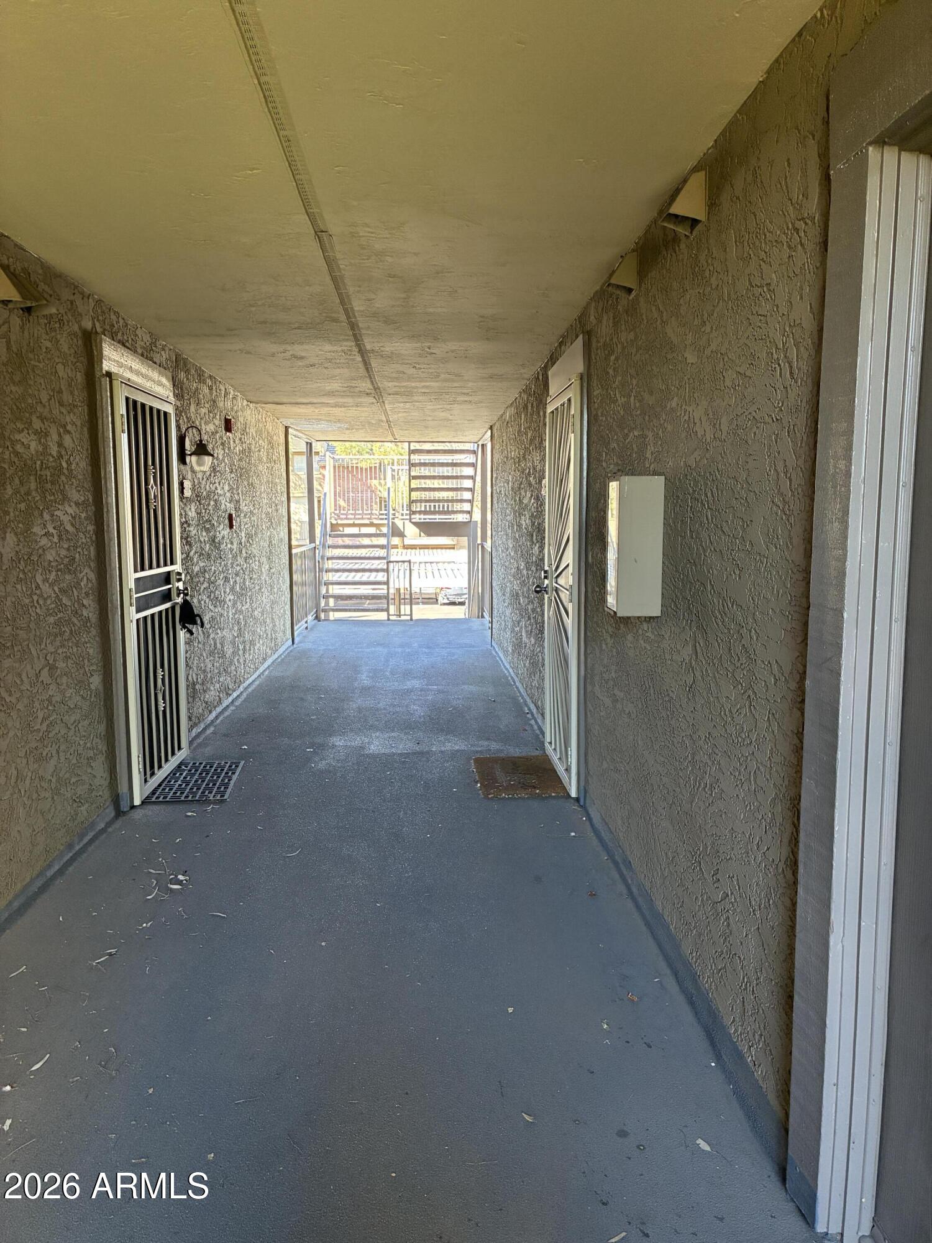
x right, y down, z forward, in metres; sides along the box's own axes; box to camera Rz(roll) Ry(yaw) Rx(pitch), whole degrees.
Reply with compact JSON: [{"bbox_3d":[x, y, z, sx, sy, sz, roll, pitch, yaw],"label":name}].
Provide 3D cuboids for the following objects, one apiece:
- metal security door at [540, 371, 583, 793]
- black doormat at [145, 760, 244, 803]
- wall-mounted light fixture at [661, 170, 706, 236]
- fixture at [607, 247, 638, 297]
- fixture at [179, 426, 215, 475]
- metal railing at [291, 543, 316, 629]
[{"bbox_3d":[0.530,-0.198,5.065,0.059,2.072,0.980,0,6,-3],"label":"metal security door"},{"bbox_3d":[-1.437,0.848,5.019,0.413,0.013,0.798,0,6,-3],"label":"black doormat"},{"bbox_3d":[0.595,-1.150,2.566,0.108,0.148,0.147,0,6,-3],"label":"wall-mounted light fixture"},{"bbox_3d":[0.559,-1.250,3.368,0.105,0.144,0.136,0,6,-3],"label":"fixture"},{"bbox_3d":[-1.616,-1.045,5.633,0.196,0.280,0.182,0,6,-3],"label":"fixture"},{"bbox_3d":[-1.982,-0.425,11.579,0.049,0.998,2.268,0,6,-3],"label":"metal railing"}]

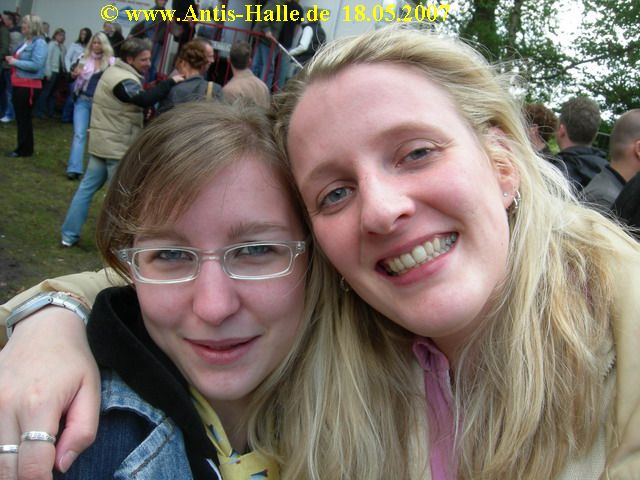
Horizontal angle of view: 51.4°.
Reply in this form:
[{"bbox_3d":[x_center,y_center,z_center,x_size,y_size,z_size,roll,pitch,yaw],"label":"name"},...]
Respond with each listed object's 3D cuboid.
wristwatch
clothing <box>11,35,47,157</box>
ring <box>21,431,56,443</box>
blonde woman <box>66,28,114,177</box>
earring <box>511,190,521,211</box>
[{"bbox_3d":[-0.196,0.066,0.480,0.058,0.047,0.025,-31,19,2],"label":"wristwatch"},{"bbox_3d":[-3.674,-1.793,8.335,0.400,1.420,0.450,6,14,-32],"label":"clothing"},{"bbox_3d":[-0.167,0.117,0.395,0.021,0.005,0.021,6,-30,-19],"label":"ring"},{"bbox_3d":[-2.661,-1.546,7.707,0.520,1.690,0.330,11,12,-8],"label":"blonde woman"},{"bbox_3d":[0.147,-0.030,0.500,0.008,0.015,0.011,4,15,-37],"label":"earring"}]

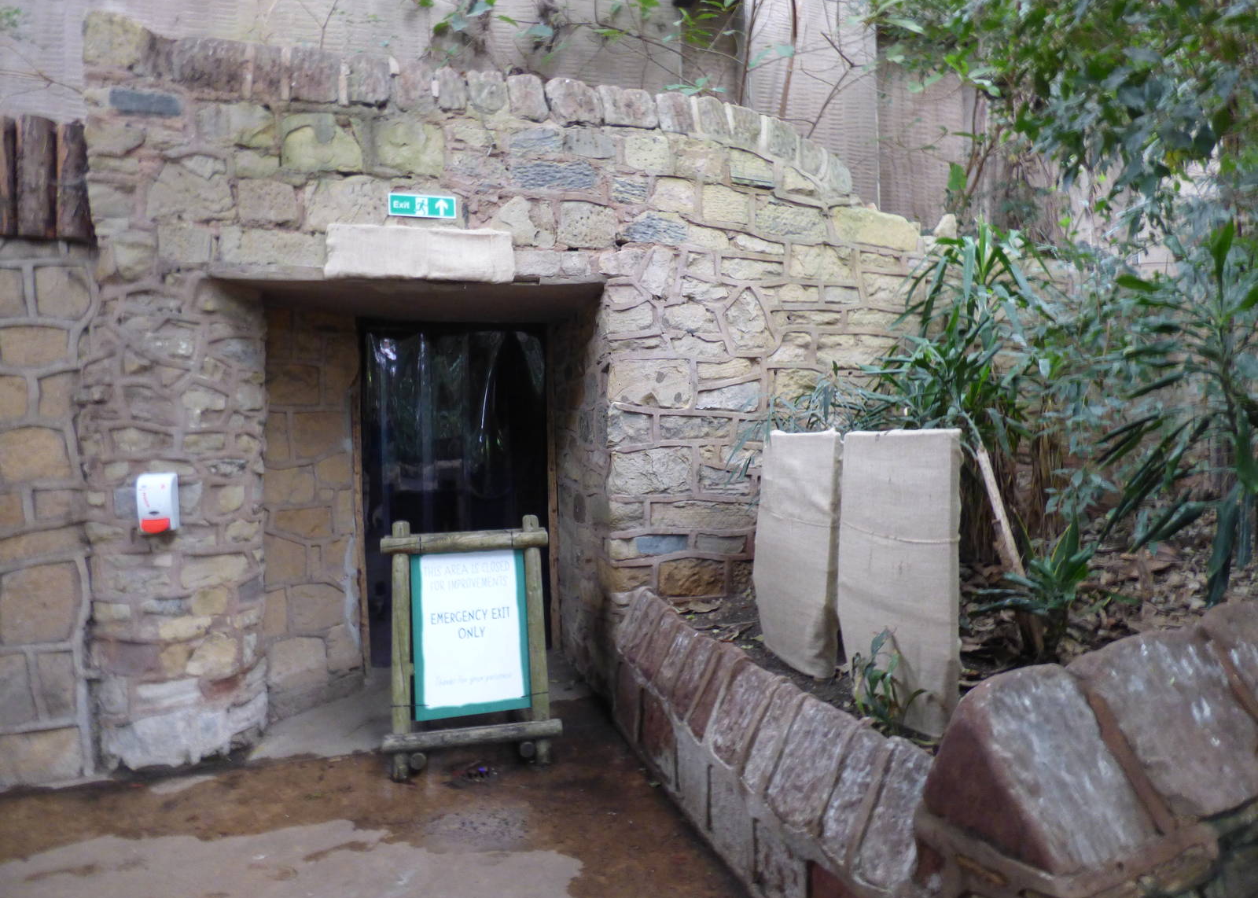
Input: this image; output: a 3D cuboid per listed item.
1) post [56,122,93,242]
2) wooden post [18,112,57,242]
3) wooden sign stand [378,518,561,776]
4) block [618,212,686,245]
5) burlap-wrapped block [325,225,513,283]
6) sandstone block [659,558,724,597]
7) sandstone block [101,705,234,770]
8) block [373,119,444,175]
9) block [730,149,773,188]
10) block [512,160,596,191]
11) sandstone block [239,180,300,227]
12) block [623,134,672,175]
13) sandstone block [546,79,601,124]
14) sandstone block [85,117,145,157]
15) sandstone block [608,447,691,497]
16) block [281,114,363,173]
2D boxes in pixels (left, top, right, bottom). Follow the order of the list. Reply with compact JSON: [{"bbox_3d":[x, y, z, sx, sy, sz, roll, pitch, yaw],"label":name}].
[{"bbox_3d":[-2.151,-1.035,2.820,0.115,0.460,0.115,-1,2,-17],"label":"post"},{"bbox_3d":[-2.306,-1.058,2.830,0.120,0.470,0.120,-2,1,-18],"label":"wooden post"},{"bbox_3d":[-0.686,0.789,3.171,0.720,0.970,0.520,-1,1,-12],"label":"wooden sign stand"},{"bbox_3d":[0.108,-1.093,3.680,0.349,0.147,0.130,-1,1,-15],"label":"block"},{"bbox_3d":[-0.942,-0.879,3.304,0.806,0.210,0.080,-1,1,-14],"label":"burlap-wrapped block"},{"bbox_3d":[0.303,0.645,3.729,0.337,0.178,0.130,-1,1,-12],"label":"sandstone block"},{"bbox_3d":[-1.964,1.218,3.154,0.496,0.223,0.160,-1,1,-12],"label":"sandstone block"},{"bbox_3d":[-1.011,-1.365,3.363,0.304,0.239,0.170,-1,2,-10],"label":"block"},{"bbox_3d":[0.585,-1.415,3.735,0.255,0.149,0.150,-1,2,-23],"label":"block"},{"bbox_3d":[-0.370,-1.317,3.561,0.416,0.123,0.130,-1,1,-14],"label":"block"},{"bbox_3d":[-1.598,-1.079,3.263,0.245,0.198,0.160,-1,2,-10],"label":"sandstone block"},{"bbox_3d":[0.071,-1.413,3.549,0.224,0.179,0.150,-1,2,-13],"label":"block"},{"bbox_3d":[-0.297,-1.675,3.627,0.269,0.221,0.250,-1,1,-14],"label":"sandstone block"},{"bbox_3d":[-2.169,-1.305,3.128,0.217,0.159,0.180,-1,1,-14],"label":"sandstone block"},{"bbox_3d":[0.091,0.110,3.681,0.422,0.236,0.140,-1,1,-12],"label":"sandstone block"},{"bbox_3d":[-1.385,-1.361,3.312,0.338,0.236,0.140,-1,1,-14],"label":"block"}]

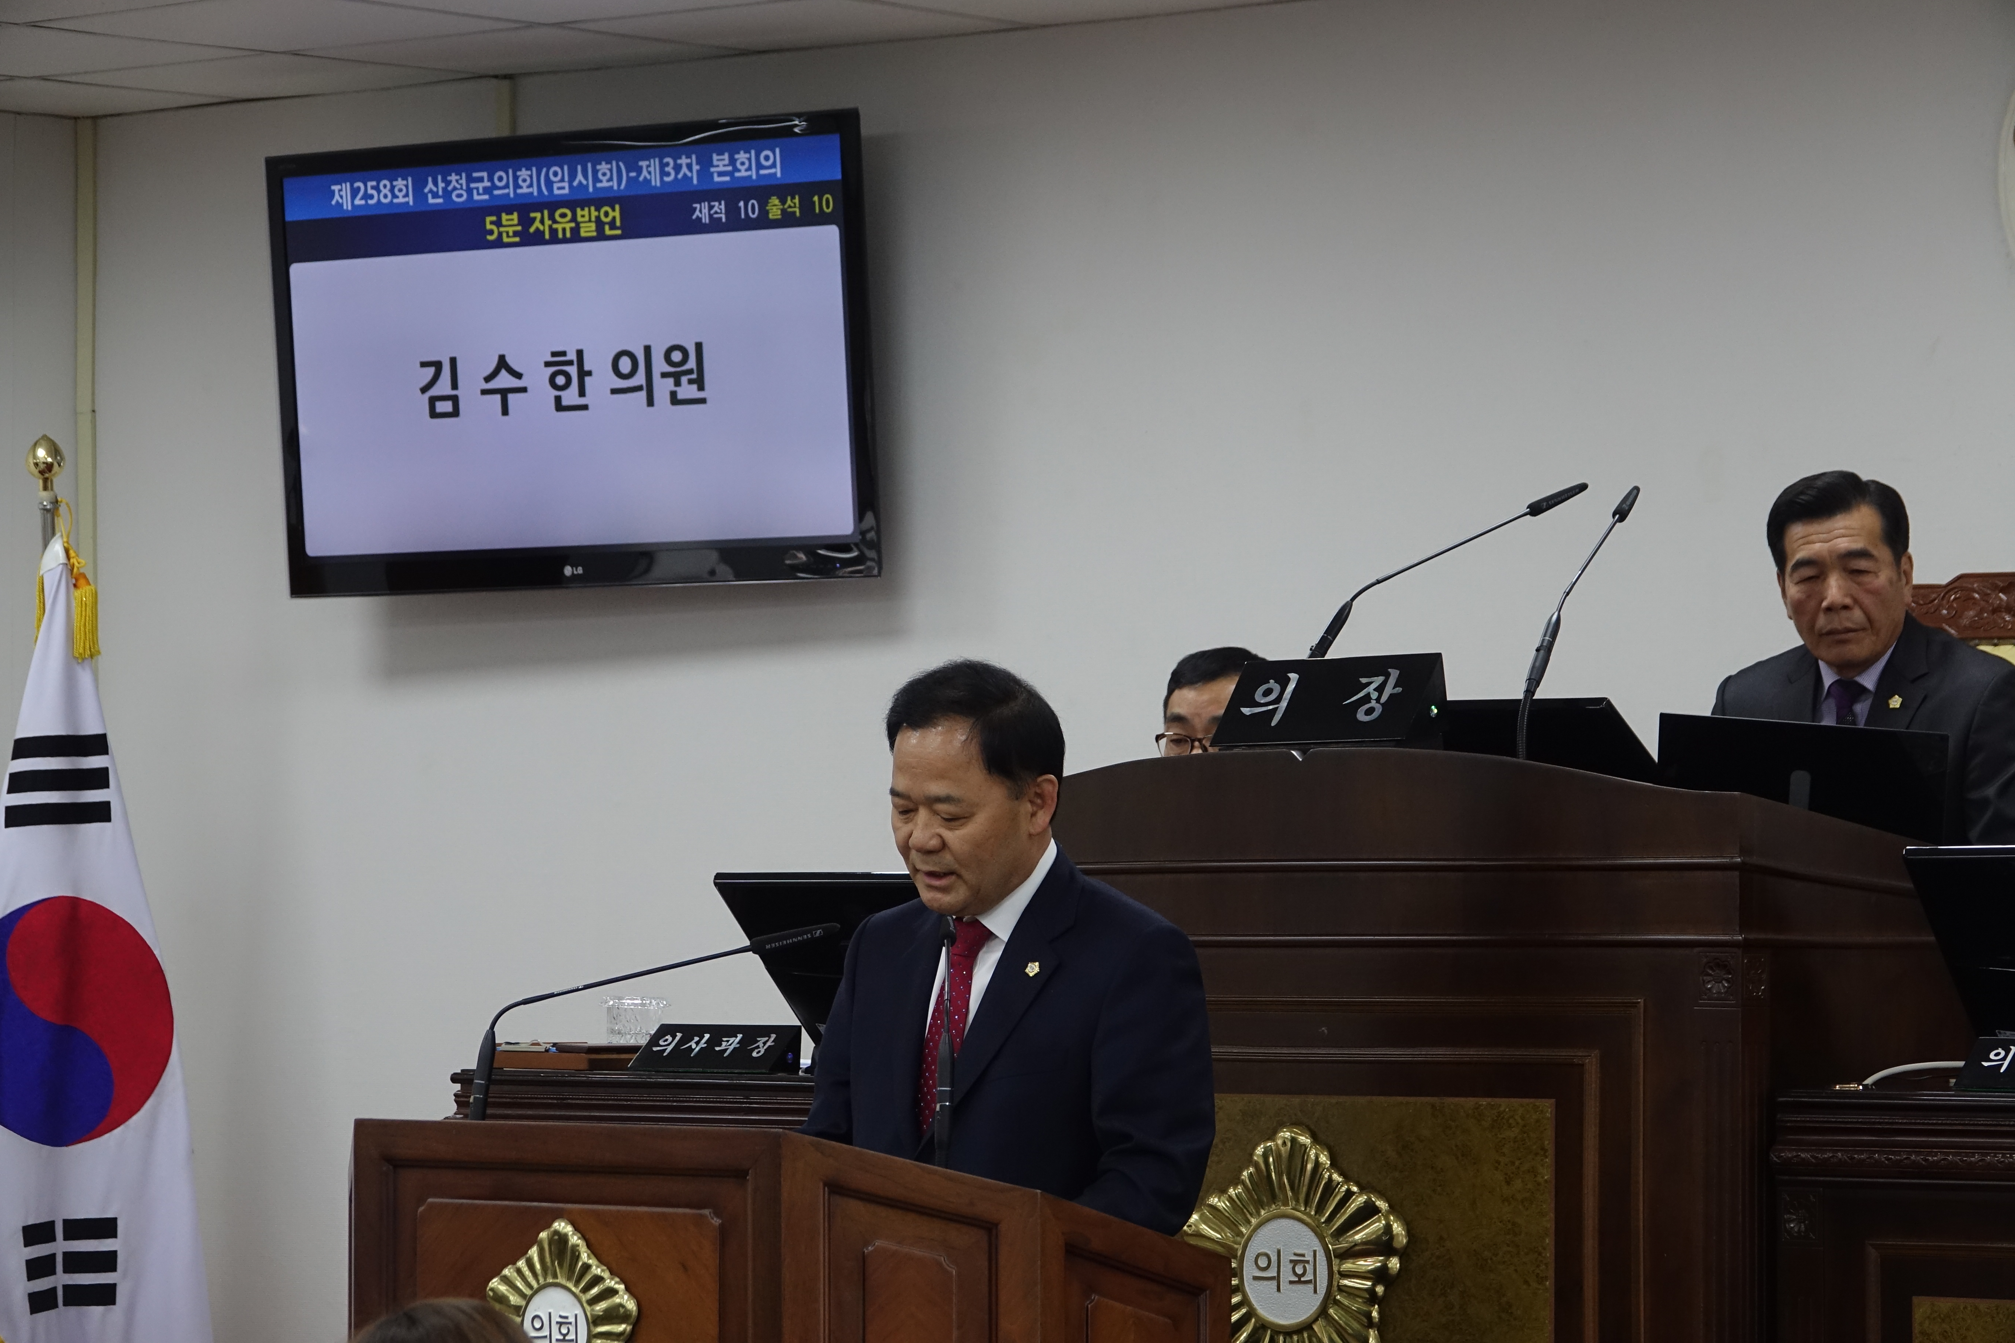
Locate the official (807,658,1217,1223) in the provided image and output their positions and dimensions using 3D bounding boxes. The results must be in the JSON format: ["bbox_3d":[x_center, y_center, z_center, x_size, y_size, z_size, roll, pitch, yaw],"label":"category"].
[{"bbox_3d":[0.000,0.820,7.087,0.520,1.668,0.370,-1,-2,38],"label":"official"}]

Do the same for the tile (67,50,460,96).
[{"bbox_3d":[-1.350,-1.074,12.356,0.600,0.018,0.530,-1,-2,38],"label":"tile"}]

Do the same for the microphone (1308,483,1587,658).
[{"bbox_3d":[0.501,-0.057,7.914,0.510,0.337,0.040,1,-2,-42],"label":"microphone"}]

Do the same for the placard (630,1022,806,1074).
[{"bbox_3d":[-0.346,0.448,8.181,0.217,0.055,0.062,-1,-2,38],"label":"placard"}]

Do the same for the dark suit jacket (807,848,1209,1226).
[{"bbox_3d":[-0.002,0.569,7.092,0.520,0.770,0.350,-1,-2,38],"label":"dark suit jacket"}]

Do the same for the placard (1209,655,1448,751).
[{"bbox_3d":[0.358,0.034,7.618,0.263,0.098,0.085,-1,-2,38],"label":"placard"}]

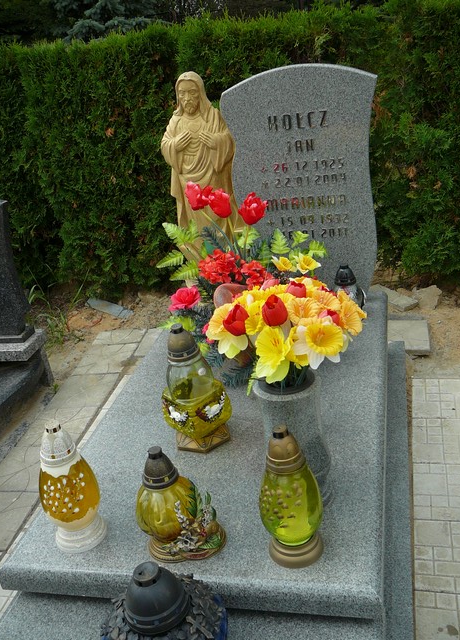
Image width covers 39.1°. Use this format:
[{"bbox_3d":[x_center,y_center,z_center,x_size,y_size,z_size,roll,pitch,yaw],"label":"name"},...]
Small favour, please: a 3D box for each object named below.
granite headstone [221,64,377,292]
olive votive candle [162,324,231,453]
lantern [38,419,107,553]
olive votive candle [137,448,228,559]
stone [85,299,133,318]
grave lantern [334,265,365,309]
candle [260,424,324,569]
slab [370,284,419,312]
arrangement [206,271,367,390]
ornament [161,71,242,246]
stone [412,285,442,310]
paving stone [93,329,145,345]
[{"bbox_3d":[0.281,-0.479,2.398,0.551,0.864,0.080,-2,26,15],"label":"granite headstone"},{"bbox_3d":[-0.106,0.165,1.752,0.180,0.355,0.175,-12,25,-2],"label":"olive votive candle"},{"bbox_3d":[-0.373,0.372,1.464,0.127,0.325,0.127,-2,26,15],"label":"lantern"},{"bbox_3d":[-0.121,0.384,1.401,0.176,0.274,0.133,5,29,29],"label":"olive votive candle"},{"bbox_3d":[-0.653,-0.073,3.472,0.090,0.053,0.360,-29,31,-33],"label":"stone"},{"bbox_3d":[0.402,-0.095,2.263,0.119,0.210,0.119,-7,26,7],"label":"grave lantern"},{"bbox_3d":[0.120,0.355,1.329,0.127,0.325,0.127,-2,26,15],"label":"candle"},{"bbox_3d":[0.853,-0.110,3.421,0.102,0.045,0.337,-18,26,-18],"label":"slab"},{"bbox_3d":[0.115,0.021,1.398,0.350,0.249,0.297,-9,25,2],"label":"arrangement"},{"bbox_3d":[-0.073,-0.423,2.378,0.270,0.885,0.191,-2,26,15],"label":"ornament"},{"bbox_3d":[0.892,-0.113,2.912,0.133,0.074,0.170,-7,26,7],"label":"stone"},{"bbox_3d":[-0.545,0.106,3.252,0.249,0.048,0.143,-3,27,16],"label":"paving stone"}]

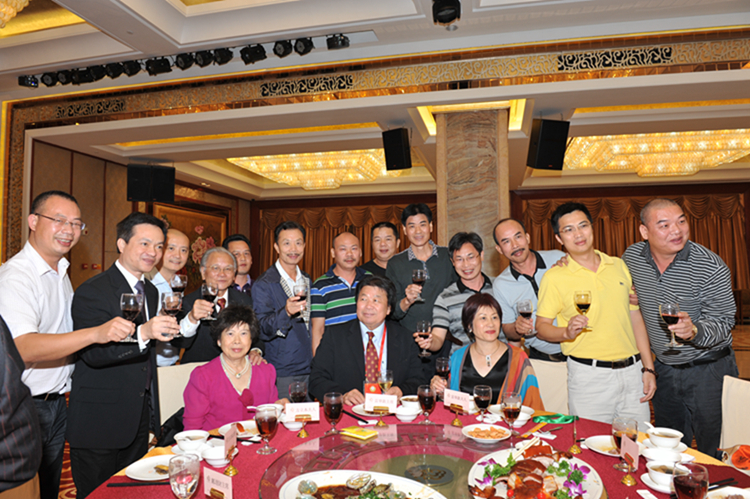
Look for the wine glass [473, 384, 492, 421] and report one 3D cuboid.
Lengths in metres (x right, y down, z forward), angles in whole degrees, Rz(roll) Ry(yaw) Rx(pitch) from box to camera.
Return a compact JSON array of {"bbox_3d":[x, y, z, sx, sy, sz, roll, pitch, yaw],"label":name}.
[{"bbox_3d":[0.464,0.658,2.149,0.075,0.161,0.075,0,-3,0],"label":"wine glass"}]

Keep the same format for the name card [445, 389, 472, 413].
[{"bbox_3d":[0.325,0.600,1.985,0.120,0.068,0.008,-3,-4,42],"label":"name card"}]

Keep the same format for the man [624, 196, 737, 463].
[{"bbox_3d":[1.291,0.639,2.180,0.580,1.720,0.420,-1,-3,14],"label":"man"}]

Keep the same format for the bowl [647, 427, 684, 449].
[{"bbox_3d":[1.012,0.659,1.740,0.114,0.051,0.114,0,-3,0],"label":"bowl"}]

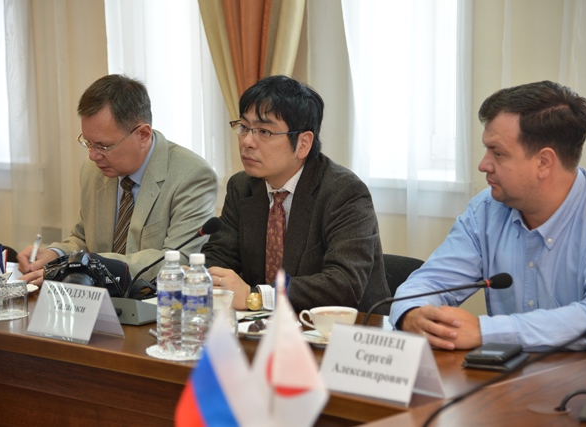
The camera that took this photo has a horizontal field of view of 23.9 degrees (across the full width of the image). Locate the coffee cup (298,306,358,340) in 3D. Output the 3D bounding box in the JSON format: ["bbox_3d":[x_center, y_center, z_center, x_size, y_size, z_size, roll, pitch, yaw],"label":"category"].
[{"bbox_3d":[0.076,0.240,2.948,0.125,0.066,0.102,0,5,0],"label":"coffee cup"}]

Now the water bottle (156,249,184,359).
[{"bbox_3d":[-0.250,0.181,2.879,0.063,0.204,0.063,0,5,0],"label":"water bottle"}]

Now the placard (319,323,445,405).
[{"bbox_3d":[0.152,0.264,2.452,0.210,0.114,0.108,5,7,42],"label":"placard"}]

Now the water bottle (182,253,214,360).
[{"bbox_3d":[-0.198,0.184,2.840,0.063,0.204,0.063,0,5,0],"label":"water bottle"}]

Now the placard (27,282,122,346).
[{"bbox_3d":[-0.477,0.213,3.037,0.210,0.114,0.108,4,7,42],"label":"placard"}]

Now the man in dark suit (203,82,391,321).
[{"bbox_3d":[-0.040,0.314,3.552,0.570,1.320,0.710,4,7,40],"label":"man in dark suit"}]

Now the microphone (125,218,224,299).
[{"bbox_3d":[-0.300,0.103,3.439,0.050,0.175,0.345,4,7,40],"label":"microphone"}]

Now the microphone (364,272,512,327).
[{"bbox_3d":[0.286,0.186,2.836,0.335,0.125,0.050,-2,5,-16],"label":"microphone"}]

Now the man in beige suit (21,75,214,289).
[{"bbox_3d":[-0.500,0.283,3.901,0.580,1.320,0.720,4,6,38],"label":"man in beige suit"}]

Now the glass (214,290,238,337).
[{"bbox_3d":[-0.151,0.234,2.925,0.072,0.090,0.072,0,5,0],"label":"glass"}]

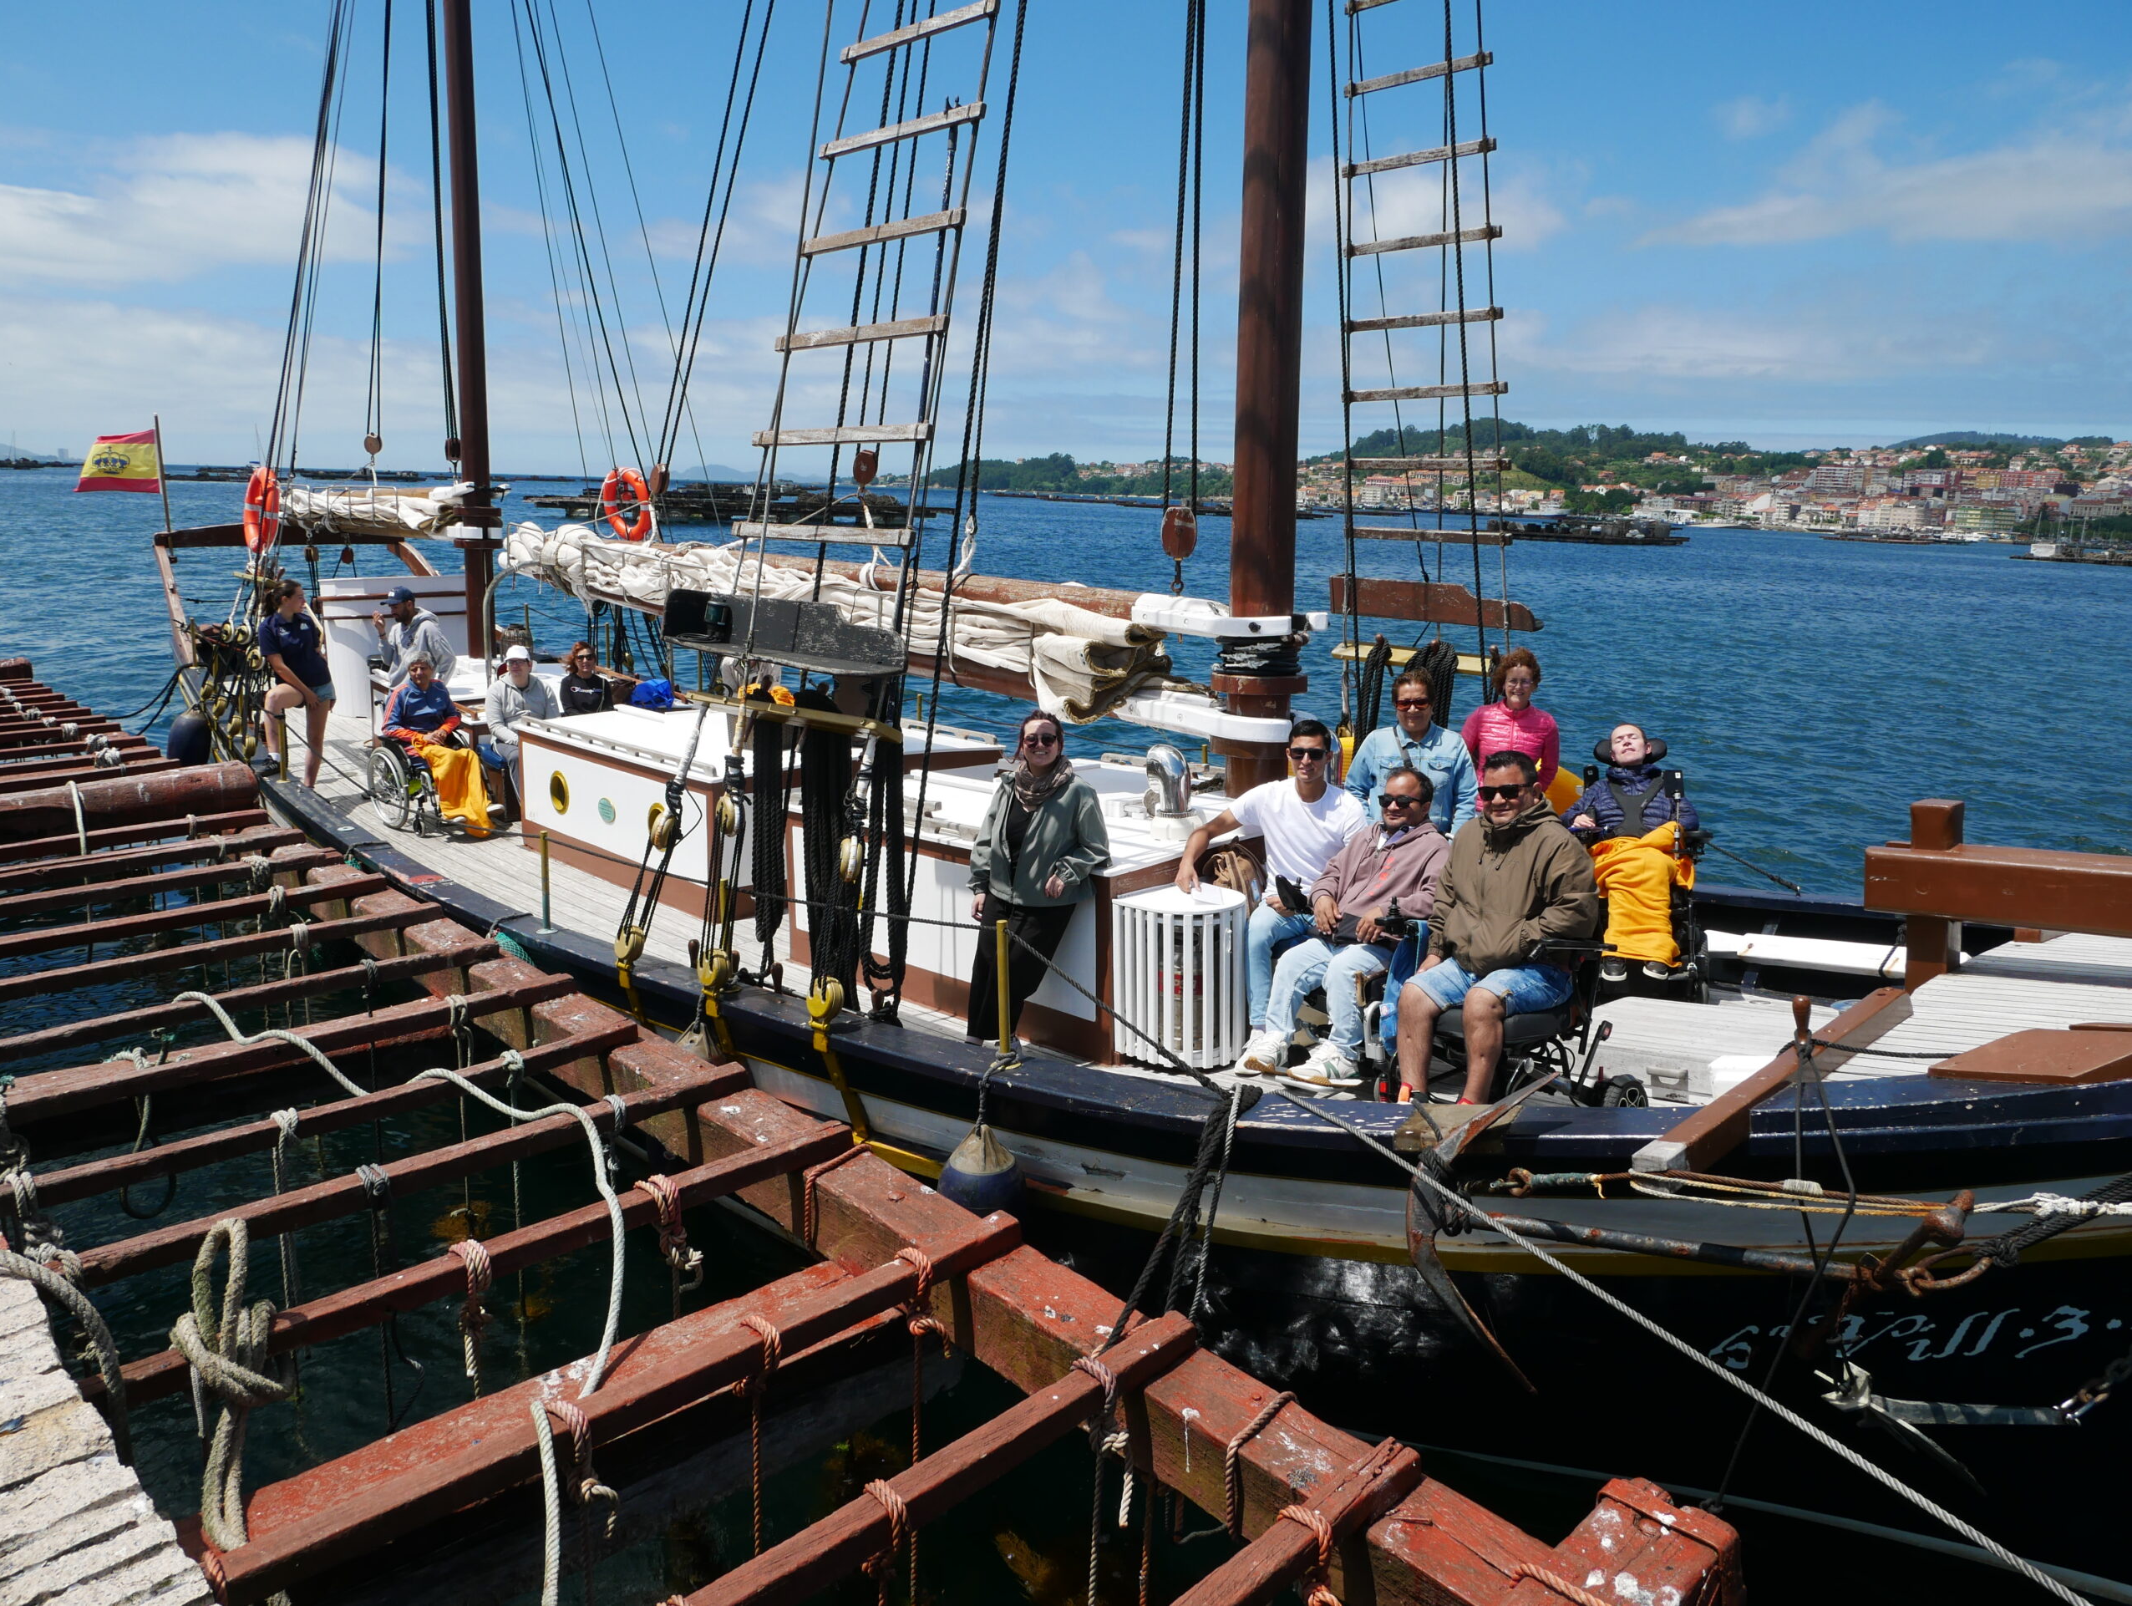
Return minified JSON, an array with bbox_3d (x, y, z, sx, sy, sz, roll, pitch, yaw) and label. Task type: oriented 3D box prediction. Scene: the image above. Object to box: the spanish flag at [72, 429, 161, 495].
[{"bbox_3d":[-8.998,-3.240,14.100,0.780,0.600,0.140,-6,14,-31],"label":"spanish flag"}]

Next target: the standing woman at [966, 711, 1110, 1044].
[{"bbox_3d":[-0.141,0.385,7.136,0.560,1.640,0.460,8,14,29],"label":"standing woman"}]

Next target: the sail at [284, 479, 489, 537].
[{"bbox_3d":[-6.528,-2.752,13.898,3.450,0.450,0.420,10,14,39],"label":"sail"}]

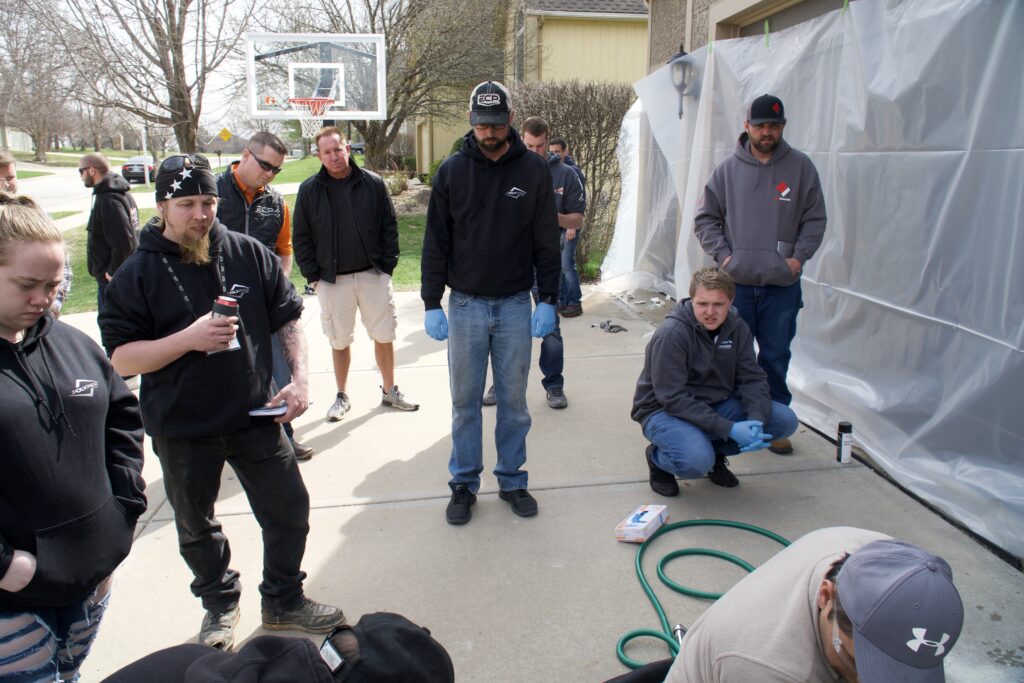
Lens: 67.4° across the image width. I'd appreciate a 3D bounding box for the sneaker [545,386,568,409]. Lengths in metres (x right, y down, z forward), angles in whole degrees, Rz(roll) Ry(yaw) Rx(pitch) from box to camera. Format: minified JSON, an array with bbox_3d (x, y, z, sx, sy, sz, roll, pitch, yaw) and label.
[{"bbox_3d":[0.249,0.316,4.872,0.110,0.120,0.300,-4,15,-15],"label":"sneaker"}]

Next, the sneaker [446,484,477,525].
[{"bbox_3d":[-0.219,0.708,3.502,0.110,0.120,0.295,2,13,6],"label":"sneaker"}]

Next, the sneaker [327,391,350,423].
[{"bbox_3d":[-1.106,0.396,4.899,0.108,0.125,0.285,1,13,2],"label":"sneaker"}]

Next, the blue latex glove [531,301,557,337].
[{"bbox_3d":[0.136,-0.089,3.319,0.100,0.145,0.105,-2,13,-11],"label":"blue latex glove"}]

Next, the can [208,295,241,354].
[{"bbox_3d":[-0.776,-0.051,2.080,0.070,0.145,0.070,1,16,-26],"label":"can"}]

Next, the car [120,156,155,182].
[{"bbox_3d":[-22.952,-10.569,47.200,1.820,1.450,4.700,-6,14,-24],"label":"car"}]

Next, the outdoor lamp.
[{"bbox_3d":[1.435,-2.175,6.425,0.260,0.610,0.220,-1,13,-6],"label":"outdoor lamp"}]

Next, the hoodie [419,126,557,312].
[{"bbox_3d":[-0.091,-0.530,3.257,0.600,0.760,0.330,0,13,-2],"label":"hoodie"}]

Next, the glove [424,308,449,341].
[{"bbox_3d":[-0.325,-0.077,3.309,0.100,0.142,0.105,3,13,11],"label":"glove"}]

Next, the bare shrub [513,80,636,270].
[{"bbox_3d":[0.865,-2.108,9.732,1.800,2.380,1.200,-2,14,-8],"label":"bare shrub"}]

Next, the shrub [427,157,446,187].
[{"bbox_3d":[-2.513,-5.941,27.000,1.200,1.100,1.100,-2,14,-8],"label":"shrub"}]

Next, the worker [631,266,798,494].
[{"bbox_3d":[0.941,0.142,3.627,0.660,1.000,0.740,-9,17,-32],"label":"worker"}]

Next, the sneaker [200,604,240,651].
[{"bbox_3d":[-1.000,0.934,2.674,0.115,0.130,0.310,-4,15,-15],"label":"sneaker"}]

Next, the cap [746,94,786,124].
[{"bbox_3d":[1.176,-1.067,3.549,0.185,0.150,0.270,0,22,0],"label":"cap"}]

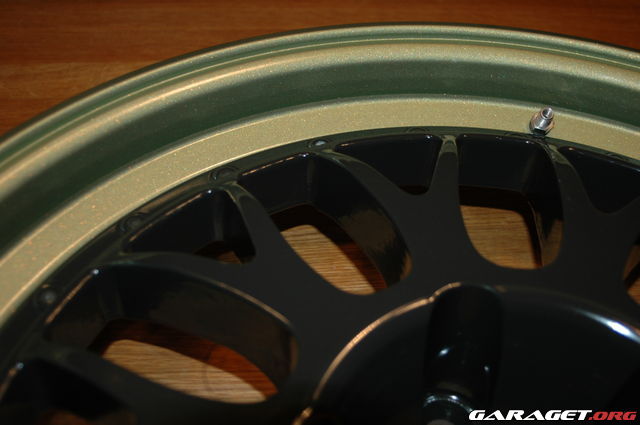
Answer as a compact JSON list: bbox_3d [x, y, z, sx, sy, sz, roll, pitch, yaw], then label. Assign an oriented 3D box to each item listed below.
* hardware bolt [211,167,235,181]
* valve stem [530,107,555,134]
[{"bbox_3d":[-0.047,-0.018,0.366,0.011,0.005,0.011,2,43,-2],"label":"hardware bolt"},{"bbox_3d":[0.117,-0.049,0.399,0.012,0.014,0.012,10,60,6],"label":"valve stem"}]

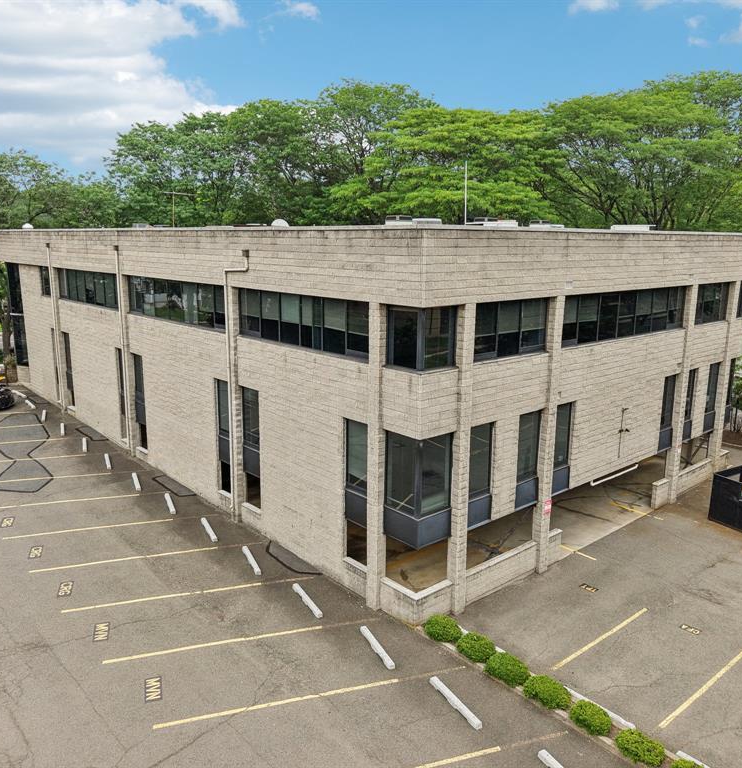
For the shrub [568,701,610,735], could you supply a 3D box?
[{"bbox_3d":[4.707,7.084,15.102,0.720,0.660,0.900,-10,16,-41],"label":"shrub"}]

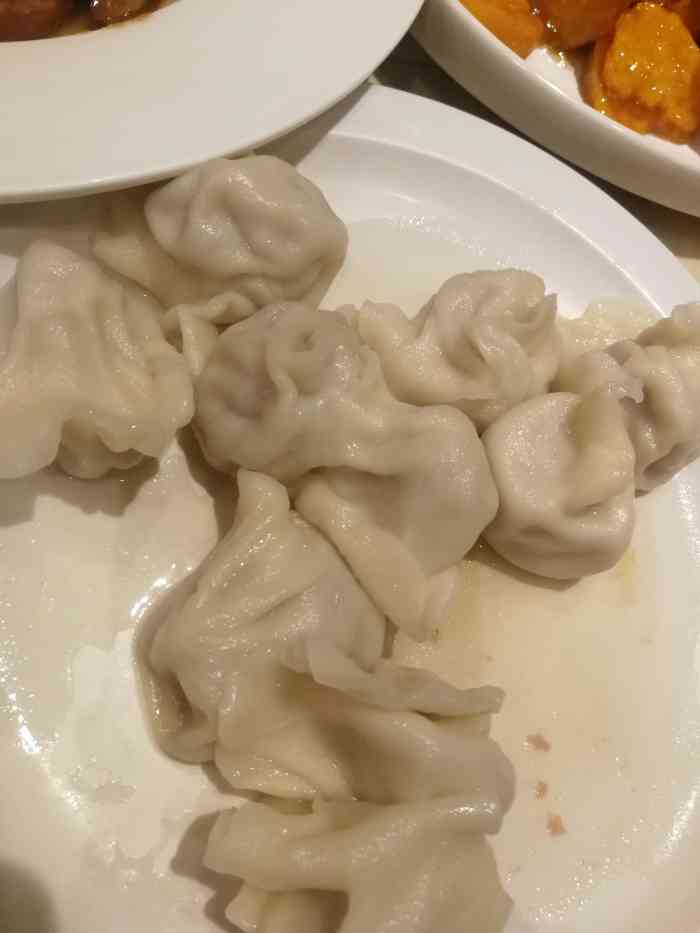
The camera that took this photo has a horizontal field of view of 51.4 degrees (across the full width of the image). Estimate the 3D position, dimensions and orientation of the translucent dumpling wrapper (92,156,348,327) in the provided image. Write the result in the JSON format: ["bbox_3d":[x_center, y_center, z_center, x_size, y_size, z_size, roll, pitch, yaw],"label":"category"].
[{"bbox_3d":[-0.033,-0.065,0.210,0.062,0.034,0.044,-13,71,-21],"label":"translucent dumpling wrapper"}]

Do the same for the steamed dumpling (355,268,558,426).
[{"bbox_3d":[0.036,-0.036,0.219,0.061,0.032,0.044,-10,70,-20],"label":"steamed dumpling"}]

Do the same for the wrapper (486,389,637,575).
[{"bbox_3d":[0.060,0.004,0.208,0.041,0.032,0.055,16,63,-9],"label":"wrapper"}]

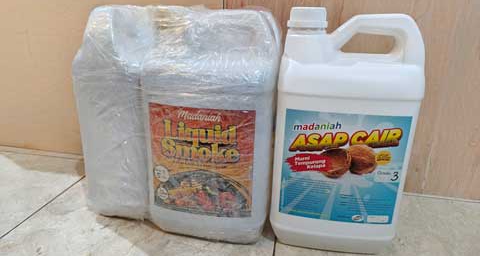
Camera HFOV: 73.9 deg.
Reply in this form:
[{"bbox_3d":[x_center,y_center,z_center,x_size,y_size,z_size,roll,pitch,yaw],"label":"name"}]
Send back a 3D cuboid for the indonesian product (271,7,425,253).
[{"bbox_3d":[0.141,0.001,0.460,0.175,0.326,0.133,4,19,8],"label":"indonesian product"}]

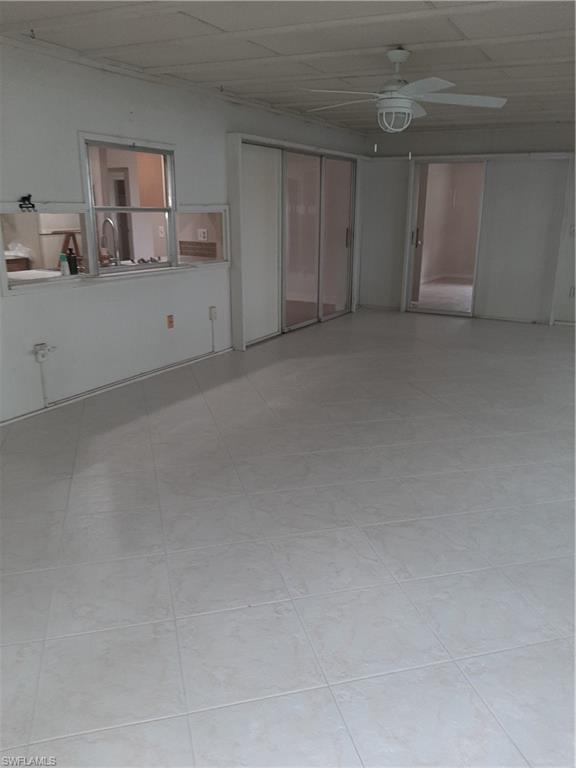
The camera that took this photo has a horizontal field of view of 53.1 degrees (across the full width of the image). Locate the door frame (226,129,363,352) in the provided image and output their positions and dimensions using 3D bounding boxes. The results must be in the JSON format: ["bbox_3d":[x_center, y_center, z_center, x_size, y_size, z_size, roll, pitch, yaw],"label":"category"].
[{"bbox_3d":[0.221,-1.678,6.779,0.164,2.046,2.821,10,19,29],"label":"door frame"}]

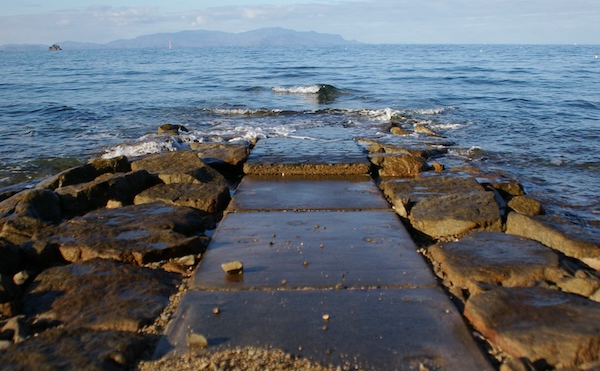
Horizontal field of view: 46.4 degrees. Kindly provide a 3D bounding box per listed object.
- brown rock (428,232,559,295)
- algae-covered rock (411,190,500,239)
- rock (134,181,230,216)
[{"bbox_3d":[1.652,0.677,6.098,0.970,0.262,1.212,0,11,0],"label":"brown rock"},{"bbox_3d":[1.747,0.312,7.978,0.970,0.310,1.164,0,11,0],"label":"algae-covered rock"},{"bbox_3d":[-1.429,0.184,8.864,1.076,0.320,0.921,0,11,0],"label":"rock"}]

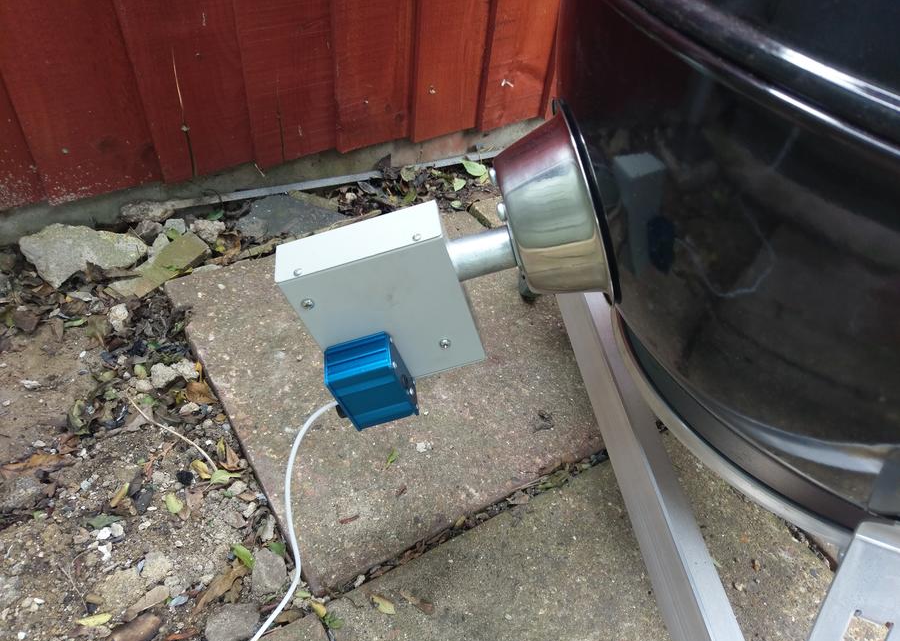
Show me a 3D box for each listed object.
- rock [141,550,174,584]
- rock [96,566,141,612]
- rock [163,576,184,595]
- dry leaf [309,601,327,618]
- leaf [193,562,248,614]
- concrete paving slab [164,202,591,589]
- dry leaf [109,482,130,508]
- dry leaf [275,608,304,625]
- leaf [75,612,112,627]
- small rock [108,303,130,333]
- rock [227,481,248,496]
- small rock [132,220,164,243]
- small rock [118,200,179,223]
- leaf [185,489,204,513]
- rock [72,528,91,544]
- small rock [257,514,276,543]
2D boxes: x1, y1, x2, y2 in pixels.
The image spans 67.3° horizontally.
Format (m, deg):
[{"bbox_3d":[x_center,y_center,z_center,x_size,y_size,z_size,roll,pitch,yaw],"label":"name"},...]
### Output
[{"bbox_3d":[-0.241,0.203,0.554,0.024,0.013,0.022,13,42,9],"label":"rock"},{"bbox_3d":[-0.293,0.238,0.597,0.041,0.019,0.034,7,44,0],"label":"rock"},{"bbox_3d":[-0.223,0.214,0.545,0.016,0.009,0.014,16,42,13],"label":"rock"},{"bbox_3d":[-0.105,0.230,0.537,0.018,0.005,0.009,31,47,27],"label":"dry leaf"},{"bbox_3d":[-0.207,0.240,0.609,0.022,0.012,0.060,32,49,23],"label":"leaf"},{"bbox_3d":[-0.048,0.045,0.830,0.450,0.042,0.450,-19,50,-28],"label":"concrete paving slab"},{"bbox_3d":[-0.325,0.171,0.665,0.009,0.007,0.030,15,45,8],"label":"dry leaf"},{"bbox_3d":[-0.137,0.251,0.574,0.025,0.007,0.010,-19,48,-27],"label":"dry leaf"},{"bbox_3d":[-0.307,0.257,0.582,0.032,0.005,0.010,-8,46,-15],"label":"leaf"},{"bbox_3d":[-0.402,-0.002,0.821,0.024,0.021,0.027,7,44,0],"label":"small rock"},{"bbox_3d":[-0.213,0.168,0.677,0.020,0.009,0.011,-18,50,-24],"label":"rock"},{"bbox_3d":[-0.414,-0.122,0.925,0.038,0.028,0.040,-17,48,-26],"label":"small rock"},{"bbox_3d":[-0.418,-0.151,0.939,0.076,0.027,0.036,-17,48,-26],"label":"small rock"},{"bbox_3d":[-0.252,0.179,0.668,0.018,0.007,0.026,7,44,0],"label":"leaf"},{"bbox_3d":[-0.337,0.197,0.618,0.015,0.009,0.015,-22,50,-29],"label":"rock"},{"bbox_3d":[-0.171,0.194,0.632,0.016,0.011,0.031,7,42,-1],"label":"small rock"}]

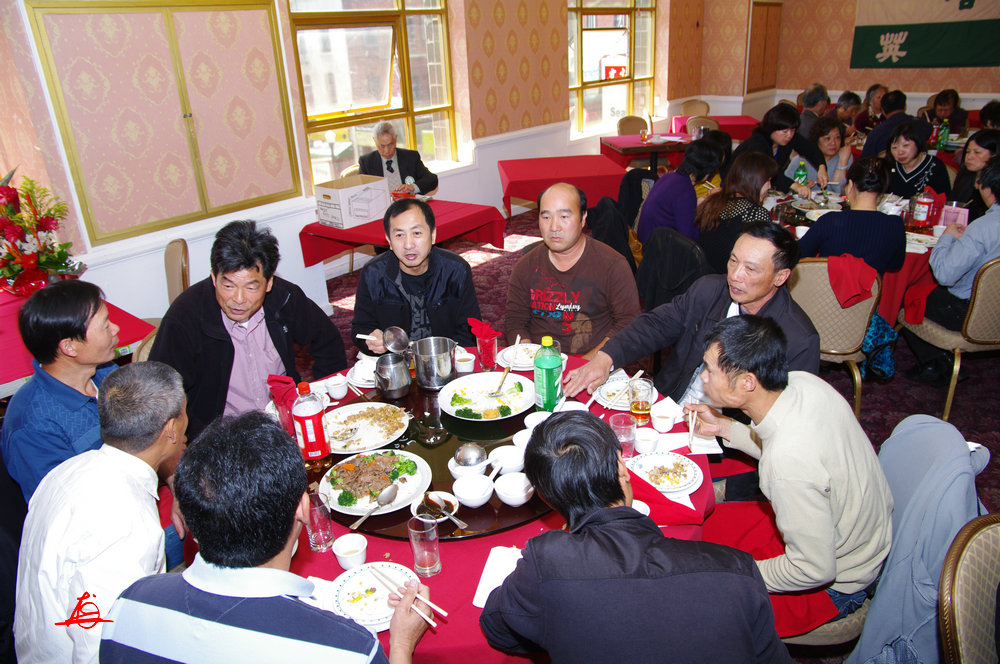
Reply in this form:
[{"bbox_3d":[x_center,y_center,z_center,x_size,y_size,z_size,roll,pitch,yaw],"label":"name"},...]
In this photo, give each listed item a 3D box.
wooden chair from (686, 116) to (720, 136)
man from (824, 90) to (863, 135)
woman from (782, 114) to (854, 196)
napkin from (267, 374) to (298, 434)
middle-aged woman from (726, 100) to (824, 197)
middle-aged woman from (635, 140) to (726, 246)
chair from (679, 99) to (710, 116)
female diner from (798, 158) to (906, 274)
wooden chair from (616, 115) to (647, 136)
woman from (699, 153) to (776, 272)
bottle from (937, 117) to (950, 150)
[{"bbox_3d":[2.652,-2.385,8.777,0.440,0.930,0.550,5,25,18],"label":"wooden chair"},{"bbox_3d":[3.649,-1.898,7.138,0.800,1.300,0.500,1,24,9],"label":"man"},{"bbox_3d":[2.041,-0.763,4.429,0.500,1.250,0.750,2,23,13],"label":"woman"},{"bbox_3d":[-0.685,0.242,2.118,0.110,0.215,0.085,-3,24,0],"label":"napkin"},{"bbox_3d":[2.076,-1.077,5.281,0.720,1.380,0.520,16,30,36],"label":"middle-aged woman"},{"bbox_3d":[1.318,-0.714,4.719,0.750,1.220,0.500,-8,24,-11],"label":"middle-aged woman"},{"bbox_3d":[2.843,-2.898,9.757,0.450,0.920,0.550,1,23,11],"label":"chair"},{"bbox_3d":[1.669,-0.276,3.357,0.500,1.200,0.750,5,24,19],"label":"female diner"},{"bbox_3d":[1.796,-2.355,8.802,0.450,0.920,0.550,-3,22,0],"label":"wooden chair"},{"bbox_3d":[1.380,-0.393,3.678,0.750,1.200,0.450,-18,27,-32],"label":"woman"},{"bbox_3d":[4.532,-2.021,6.791,0.105,0.300,0.105,-3,24,0],"label":"bottle"}]

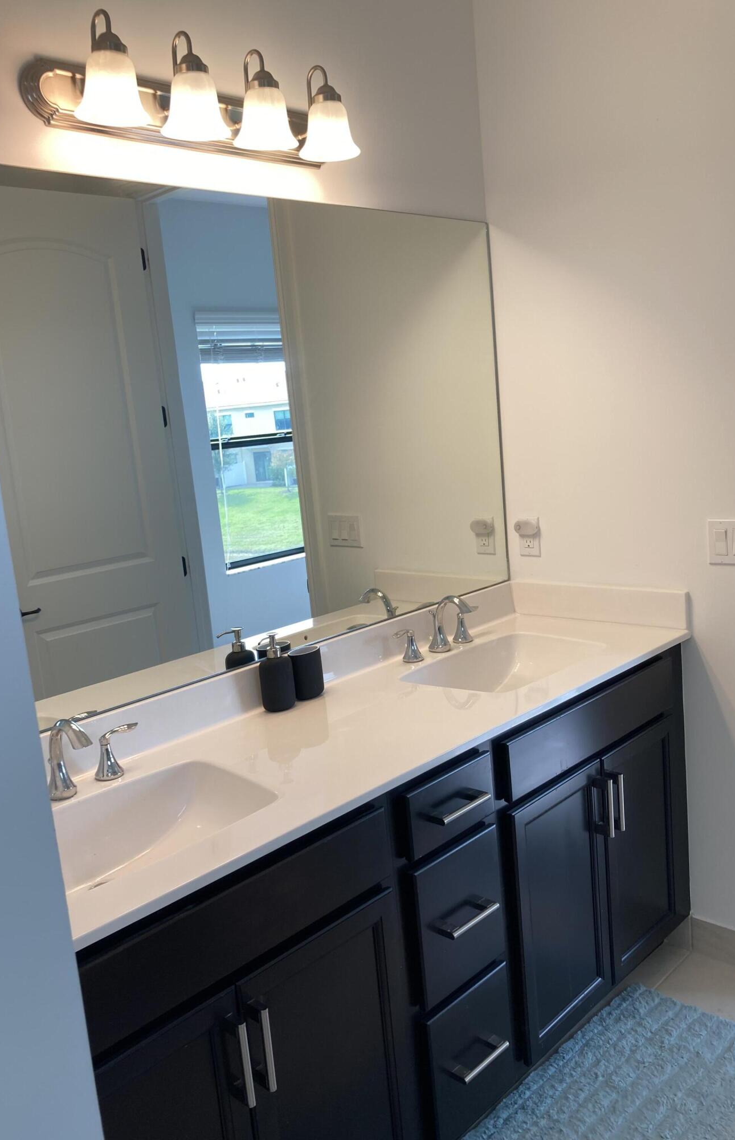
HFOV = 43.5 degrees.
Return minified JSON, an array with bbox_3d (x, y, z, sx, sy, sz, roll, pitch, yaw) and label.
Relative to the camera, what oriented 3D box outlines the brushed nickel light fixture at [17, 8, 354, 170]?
[{"bbox_3d":[-0.287,-0.954,1.834,0.187,0.192,0.764,4,14,45],"label":"brushed nickel light fixture"}]

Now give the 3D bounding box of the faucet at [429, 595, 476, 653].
[{"bbox_3d":[0.253,0.128,2.414,0.154,0.152,0.175,4,14,45],"label":"faucet"}]

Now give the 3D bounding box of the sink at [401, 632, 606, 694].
[{"bbox_3d":[0.341,0.292,2.272,0.308,0.140,0.480,4,14,45],"label":"sink"}]

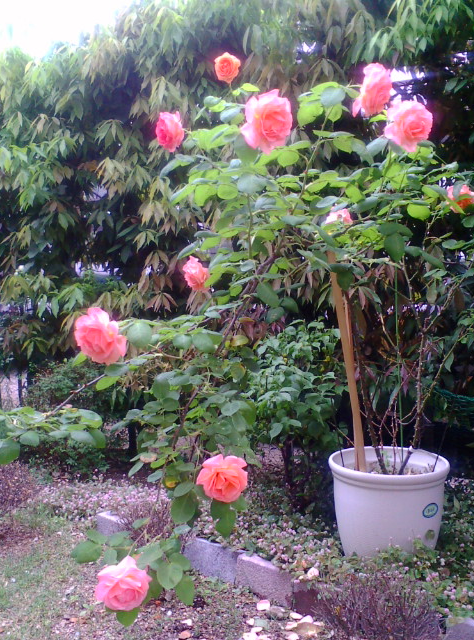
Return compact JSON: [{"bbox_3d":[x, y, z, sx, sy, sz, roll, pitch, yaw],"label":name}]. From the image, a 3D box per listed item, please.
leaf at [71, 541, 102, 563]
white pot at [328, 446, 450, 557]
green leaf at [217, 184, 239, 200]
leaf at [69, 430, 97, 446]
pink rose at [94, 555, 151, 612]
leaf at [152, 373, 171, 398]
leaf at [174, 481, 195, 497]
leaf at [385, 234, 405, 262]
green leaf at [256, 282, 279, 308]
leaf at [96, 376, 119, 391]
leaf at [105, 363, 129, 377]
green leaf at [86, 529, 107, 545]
[{"bbox_3d":[-0.349,0.537,1.500,0.073,0.012,0.049,-7,47,-26],"label":"leaf"},{"bbox_3d":[0.460,0.581,1.955,0.365,0.310,0.365,0,2,11],"label":"white pot"},{"bbox_3d":[-0.023,-0.330,1.670,0.053,0.050,0.012,0,46,-1],"label":"green leaf"},{"bbox_3d":[-0.356,0.275,1.500,0.063,0.038,0.035,0,2,0],"label":"leaf"},{"bbox_3d":[-0.236,0.549,1.350,0.117,0.117,0.095,0,21,-7],"label":"pink rose"},{"bbox_3d":[-0.190,0.165,1.630,0.050,0.064,0.025,0,2,0],"label":"leaf"},{"bbox_3d":[-0.118,0.378,1.450,0.052,0.010,0.034,-29,36,-11],"label":"leaf"},{"bbox_3d":[0.387,-0.177,1.580,0.052,0.072,0.014,-2,-8,14],"label":"leaf"},{"bbox_3d":[0.074,-0.059,1.570,0.042,0.072,0.013,-42,-18,3],"label":"green leaf"},{"bbox_3d":[-0.282,0.138,1.410,0.051,0.030,0.035,1,3,11],"label":"leaf"},{"bbox_3d":[-0.277,0.115,1.500,0.056,0.011,0.038,-11,49,-11],"label":"leaf"},{"bbox_3d":[-0.325,0.503,1.500,0.055,0.011,0.033,25,43,13],"label":"green leaf"}]

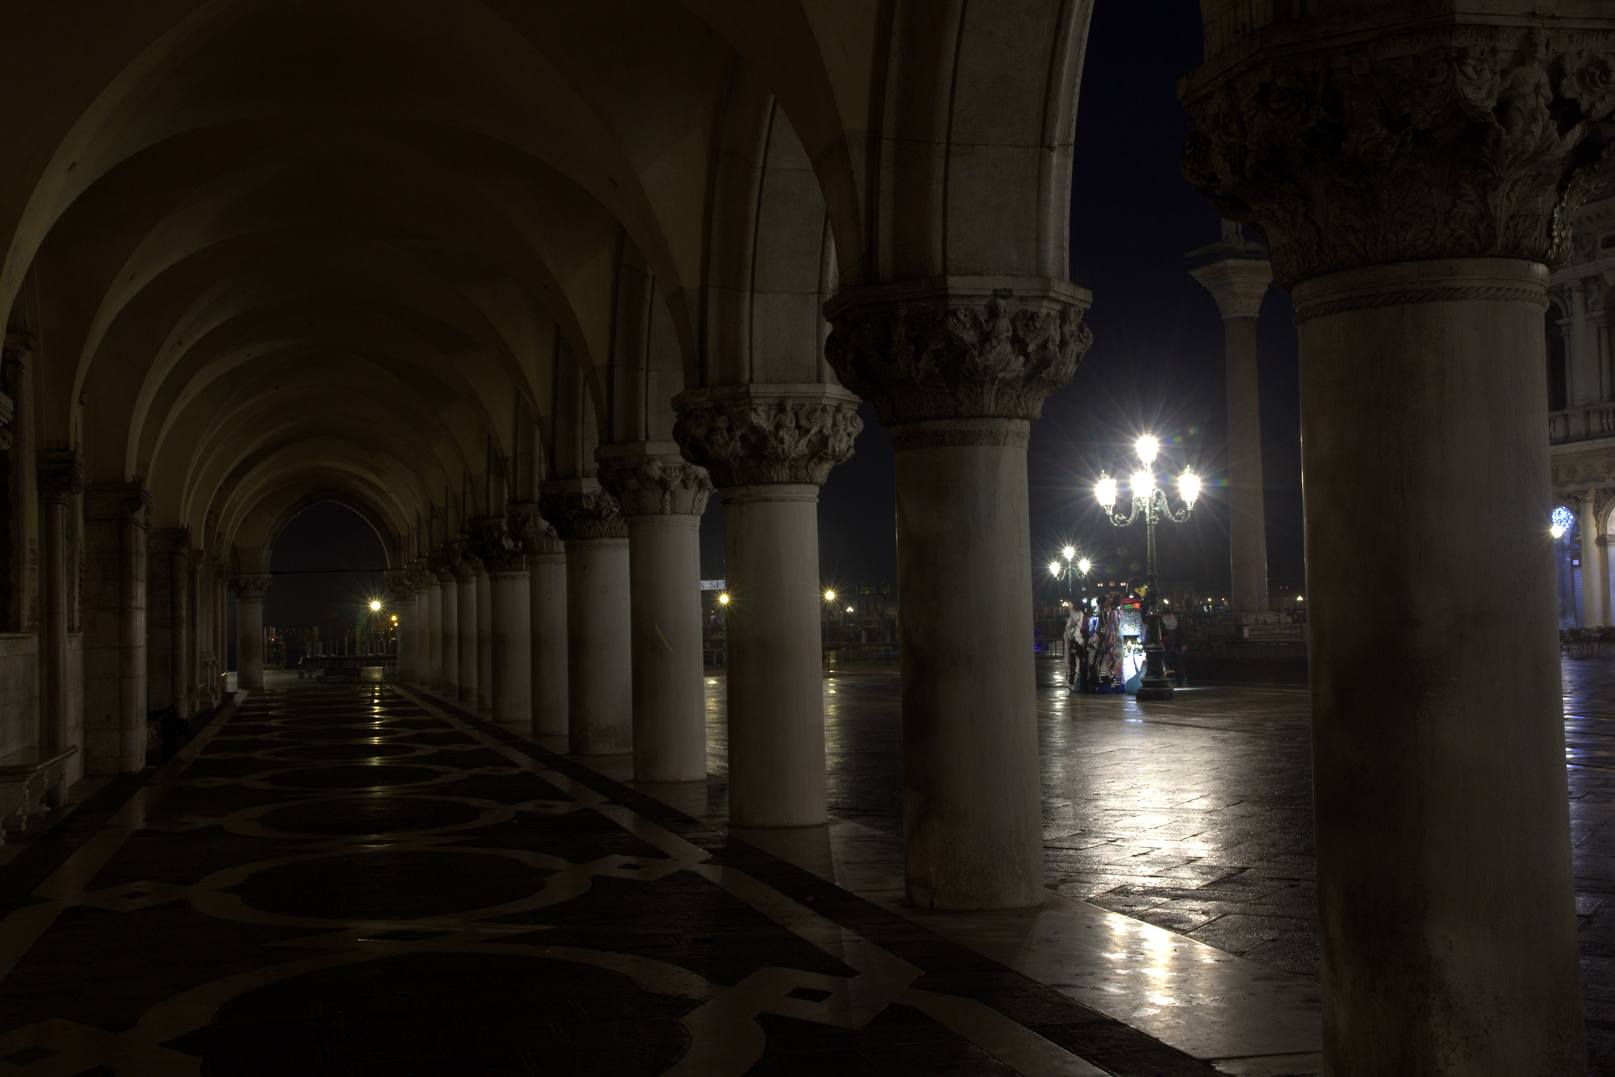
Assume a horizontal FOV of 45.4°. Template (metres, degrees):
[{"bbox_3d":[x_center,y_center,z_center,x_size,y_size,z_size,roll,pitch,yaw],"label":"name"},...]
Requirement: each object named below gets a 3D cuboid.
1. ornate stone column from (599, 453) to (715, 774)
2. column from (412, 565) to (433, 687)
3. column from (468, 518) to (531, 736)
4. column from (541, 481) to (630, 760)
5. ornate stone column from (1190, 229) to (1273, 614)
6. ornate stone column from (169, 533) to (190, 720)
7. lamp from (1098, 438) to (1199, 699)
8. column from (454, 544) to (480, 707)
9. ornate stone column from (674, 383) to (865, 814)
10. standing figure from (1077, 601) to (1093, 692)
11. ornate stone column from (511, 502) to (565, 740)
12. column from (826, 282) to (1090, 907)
[{"bbox_3d":[-1.301,0.698,17.836,1.200,3.050,1.200,-1,-3,-15],"label":"ornate stone column"},{"bbox_3d":[-9.682,2.264,49.875,1.200,3.070,1.200,-1,-3,-15],"label":"column"},{"bbox_3d":[-4.646,1.346,31.286,1.500,3.220,1.500,-1,-3,-15],"label":"column"},{"bbox_3d":[-2.357,0.896,21.872,1.220,3.050,1.220,-1,-3,-15],"label":"column"},{"bbox_3d":[17.963,-4.387,79.313,2.700,14.838,2.700,-1,-3,-15],"label":"ornate stone column"},{"bbox_3d":[-10.824,1.503,33.288,0.380,3.249,0.380,-1,-3,-15],"label":"ornate stone column"},{"bbox_3d":[6.359,0.516,35.556,1.880,4.950,1.750,-2,-2,10],"label":"lamp"},{"bbox_3d":[-6.844,1.759,39.683,1.300,3.220,1.300,-1,-3,-15],"label":"column"},{"bbox_3d":[-0.252,0.518,14.492,1.300,3.220,1.300,-1,-3,-15],"label":"ornate stone column"},{"bbox_3d":[5.355,2.091,37.421,0.500,1.753,0.400,-2,-2,8],"label":"standing figure"},{"bbox_3d":[-3.336,1.080,25.618,1.200,3.050,1.200,-1,-3,-15],"label":"ornate stone column"},{"bbox_3d":[0.847,0.311,10.294,1.300,3.220,1.300,-1,-3,-15],"label":"column"}]

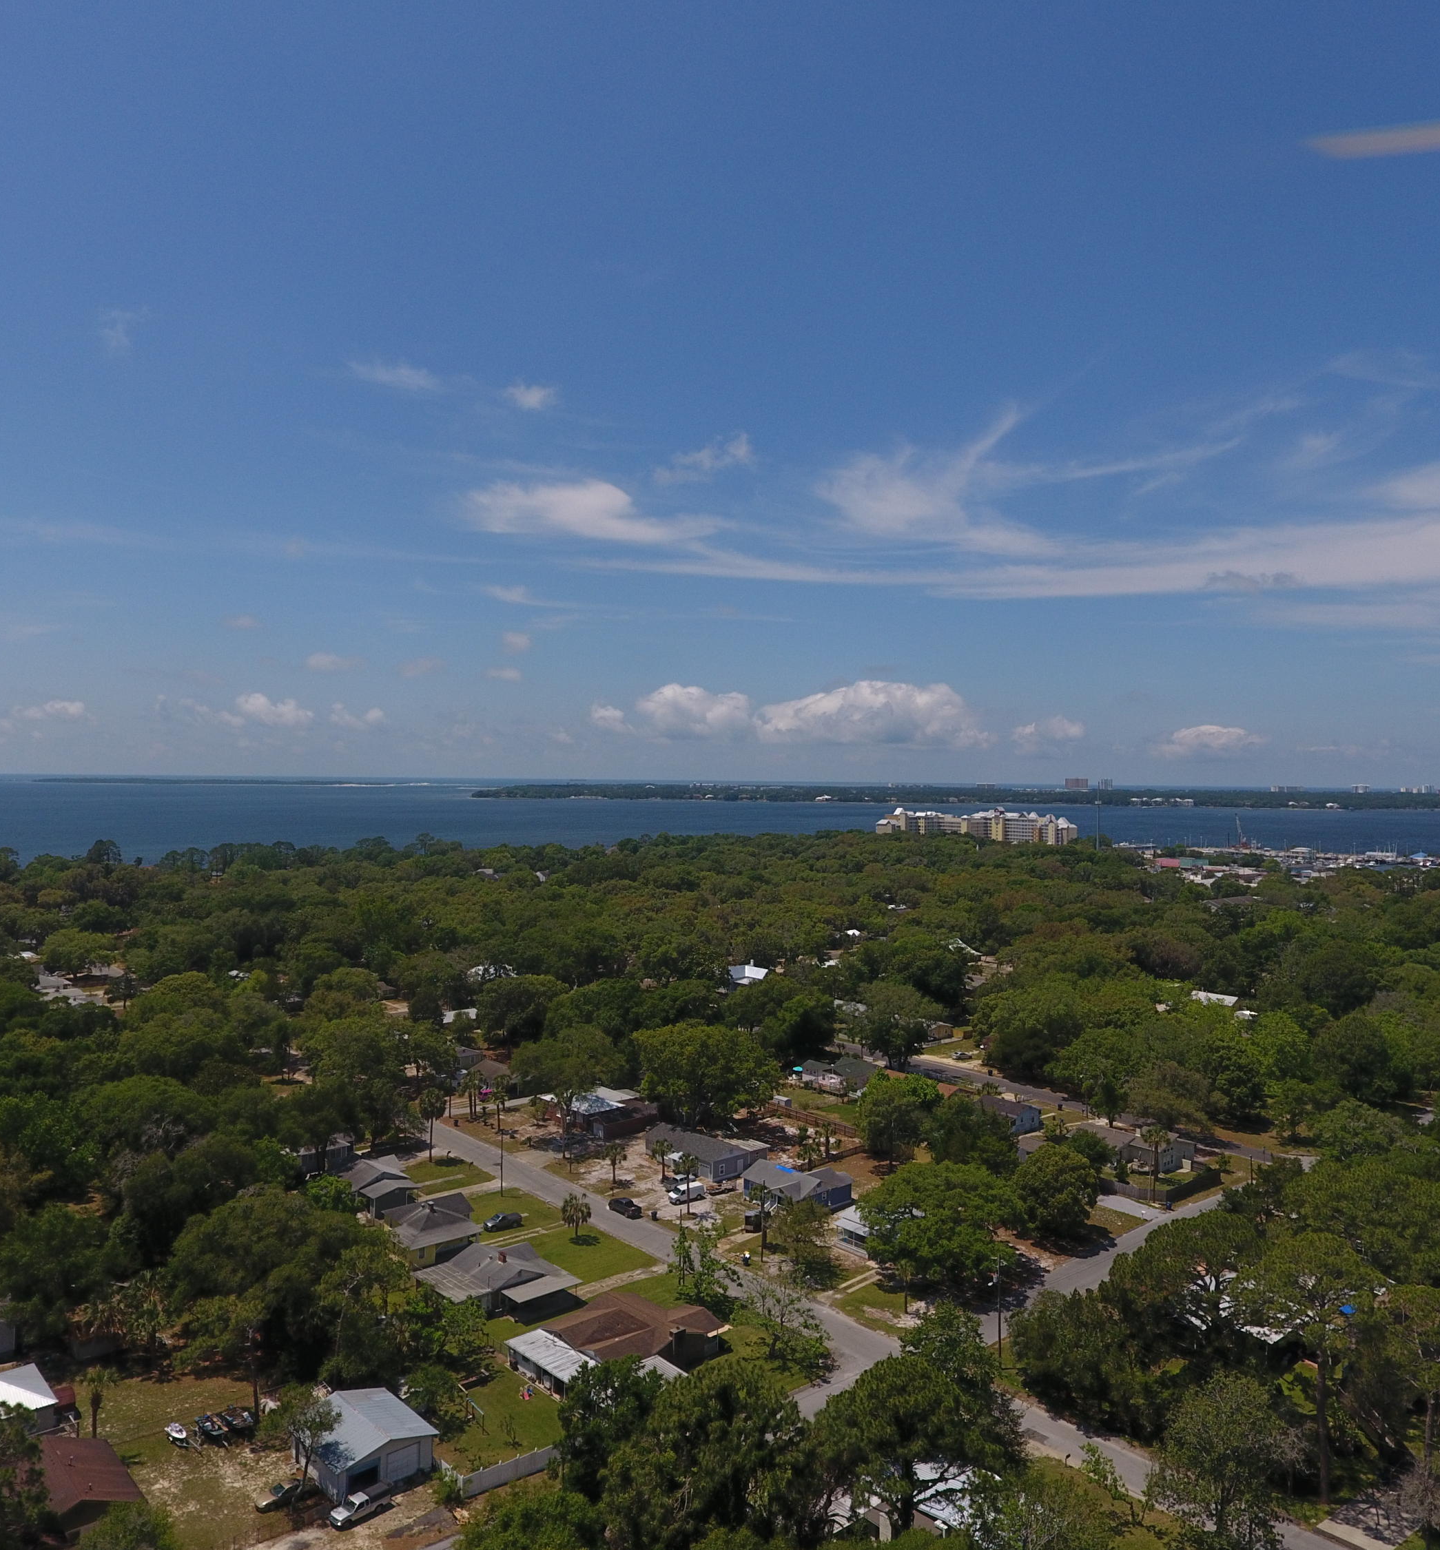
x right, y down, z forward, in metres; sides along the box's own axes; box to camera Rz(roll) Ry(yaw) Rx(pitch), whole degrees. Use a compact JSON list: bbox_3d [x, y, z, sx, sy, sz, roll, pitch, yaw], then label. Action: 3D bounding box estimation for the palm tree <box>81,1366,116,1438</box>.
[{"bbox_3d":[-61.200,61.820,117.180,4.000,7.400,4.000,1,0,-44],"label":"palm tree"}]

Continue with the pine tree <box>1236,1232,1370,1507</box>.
[{"bbox_3d":[50.146,51.437,102.544,10.747,22.320,10.747,0,0,0],"label":"pine tree"}]

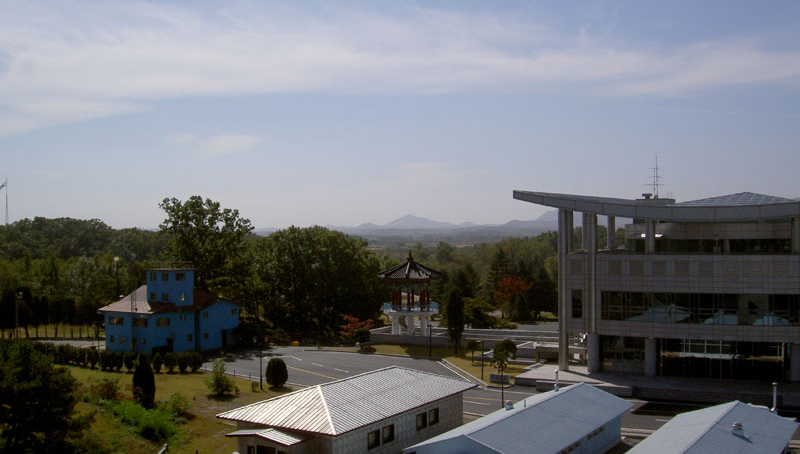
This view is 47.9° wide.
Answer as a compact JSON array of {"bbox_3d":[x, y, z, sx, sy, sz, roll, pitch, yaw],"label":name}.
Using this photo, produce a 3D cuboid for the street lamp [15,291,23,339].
[{"bbox_3d":[-56.651,13.266,134.019,1.000,7.100,0.500,0,0,0],"label":"street lamp"}]

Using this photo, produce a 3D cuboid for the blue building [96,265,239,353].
[{"bbox_3d":[-31.659,10.876,125.193,12.500,11.900,15.000,0,0,31],"label":"blue building"}]

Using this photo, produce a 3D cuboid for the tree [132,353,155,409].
[{"bbox_3d":[-23.295,13.986,82.020,2.000,5.200,2.000,0,0,0],"label":"tree"}]

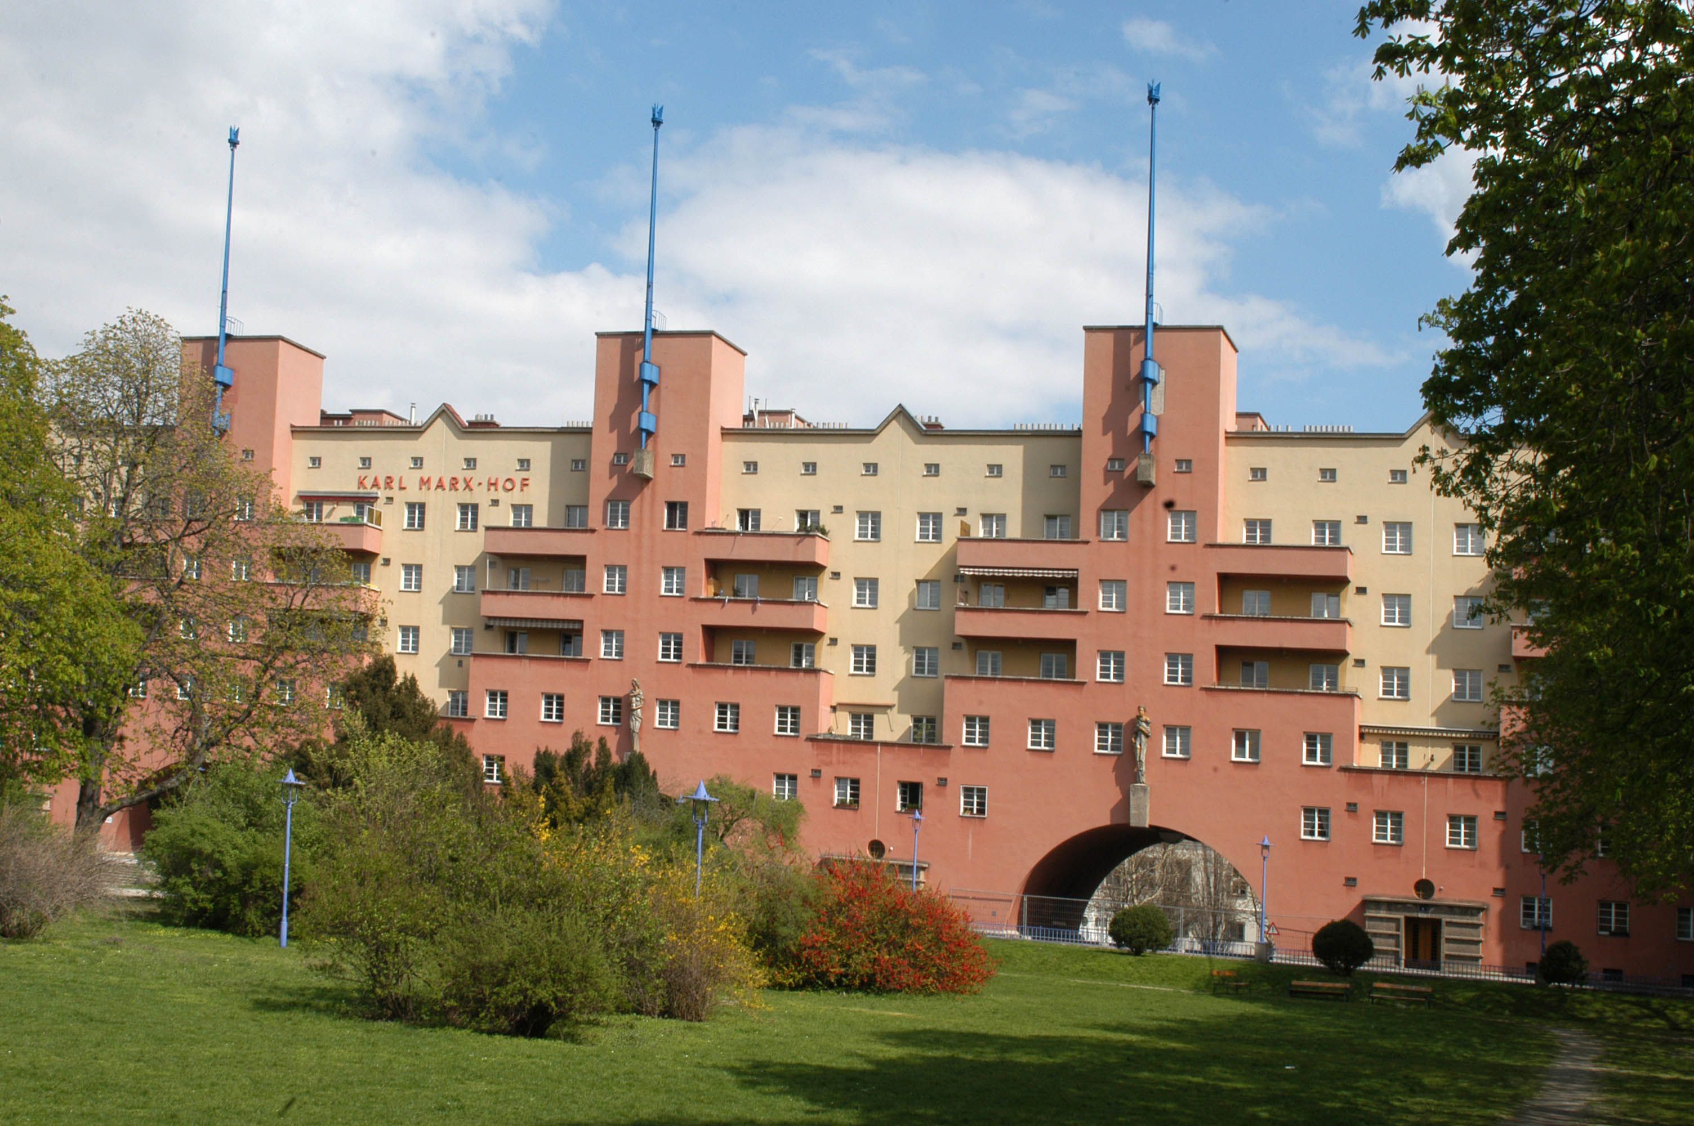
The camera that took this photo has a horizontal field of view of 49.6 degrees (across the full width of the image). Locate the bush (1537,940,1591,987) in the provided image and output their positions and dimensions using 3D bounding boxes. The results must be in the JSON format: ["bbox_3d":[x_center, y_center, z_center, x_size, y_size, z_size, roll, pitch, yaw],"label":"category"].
[{"bbox_3d":[24.603,13.754,63.000,1.774,1.591,1.800,1,-3,16],"label":"bush"}]

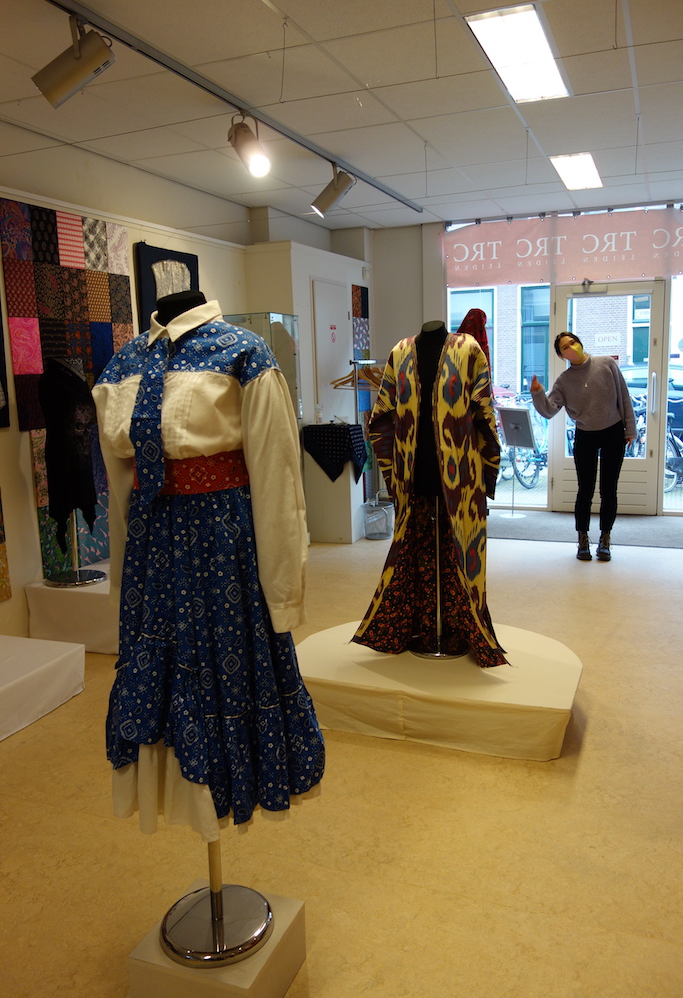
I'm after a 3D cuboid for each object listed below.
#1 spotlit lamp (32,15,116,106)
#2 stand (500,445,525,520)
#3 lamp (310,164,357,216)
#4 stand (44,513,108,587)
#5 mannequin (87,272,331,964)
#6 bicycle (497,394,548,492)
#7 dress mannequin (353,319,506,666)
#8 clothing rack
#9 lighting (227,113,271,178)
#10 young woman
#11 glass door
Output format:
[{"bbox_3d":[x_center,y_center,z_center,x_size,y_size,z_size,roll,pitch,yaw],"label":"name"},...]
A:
[{"bbox_3d":[-0.969,-1.554,2.811,0.290,0.220,0.140,-32,10,2],"label":"spotlit lamp"},{"bbox_3d":[1.553,-0.192,7.194,0.250,0.710,0.250,7,12,40],"label":"stand"},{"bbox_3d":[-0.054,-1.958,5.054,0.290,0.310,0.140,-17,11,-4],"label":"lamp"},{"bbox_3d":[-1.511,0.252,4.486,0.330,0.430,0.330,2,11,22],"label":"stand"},{"bbox_3d":[-0.289,0.280,1.685,0.480,1.390,0.410,2,10,22],"label":"mannequin"},{"bbox_3d":[2.458,-0.746,9.690,0.580,1.080,1.750,7,13,42],"label":"bicycle"},{"bbox_3d":[0.359,-0.018,3.212,0.640,1.360,0.400,2,10,22],"label":"dress mannequin"},{"bbox_3d":[0.395,-0.510,7.283,0.460,1.510,1.000,4,12,32],"label":"clothing rack"},{"bbox_3d":[-0.443,-1.758,3.929,0.140,0.200,0.290,-9,52,-34],"label":"lighting"},{"bbox_3d":[1.699,-0.373,5.634,0.700,1.575,0.400,2,10,19],"label":"young woman"},{"bbox_3d":[2.443,-0.900,7.358,0.950,2.130,0.080,2,11,22],"label":"glass door"}]

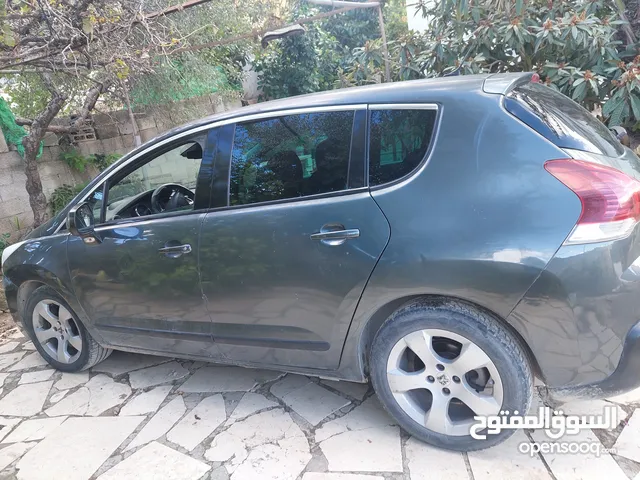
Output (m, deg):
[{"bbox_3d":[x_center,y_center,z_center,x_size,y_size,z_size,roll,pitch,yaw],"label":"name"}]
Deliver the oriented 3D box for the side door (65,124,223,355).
[{"bbox_3d":[-0.986,0.048,2.524,1.130,1.195,0.280,-1,14,28],"label":"side door"}]

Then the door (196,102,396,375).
[{"bbox_3d":[-0.103,0.017,2.056,1.010,1.175,0.280,-1,14,28],"label":"door"}]

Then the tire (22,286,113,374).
[{"bbox_3d":[-1.764,0.611,3.130,0.650,0.650,0.230,-2,14,26],"label":"tire"}]

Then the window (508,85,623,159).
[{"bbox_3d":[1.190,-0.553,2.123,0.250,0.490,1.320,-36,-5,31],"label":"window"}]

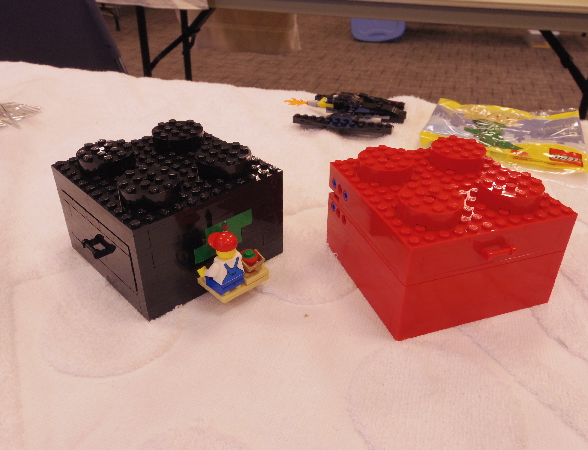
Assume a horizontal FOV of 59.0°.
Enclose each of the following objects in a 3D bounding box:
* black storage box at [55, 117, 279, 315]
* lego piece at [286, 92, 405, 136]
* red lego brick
[{"bbox_3d":[-0.071,-0.008,0.308,0.104,0.069,0.114,-26,41,-36],"label":"black storage box"},{"bbox_3d":[0.049,-0.118,0.531,0.127,0.026,0.078,9,33,13],"label":"lego piece"},{"bbox_3d":[0.085,0.001,0.299,0.096,0.069,0.103,-10,33,-17],"label":"red lego brick"}]

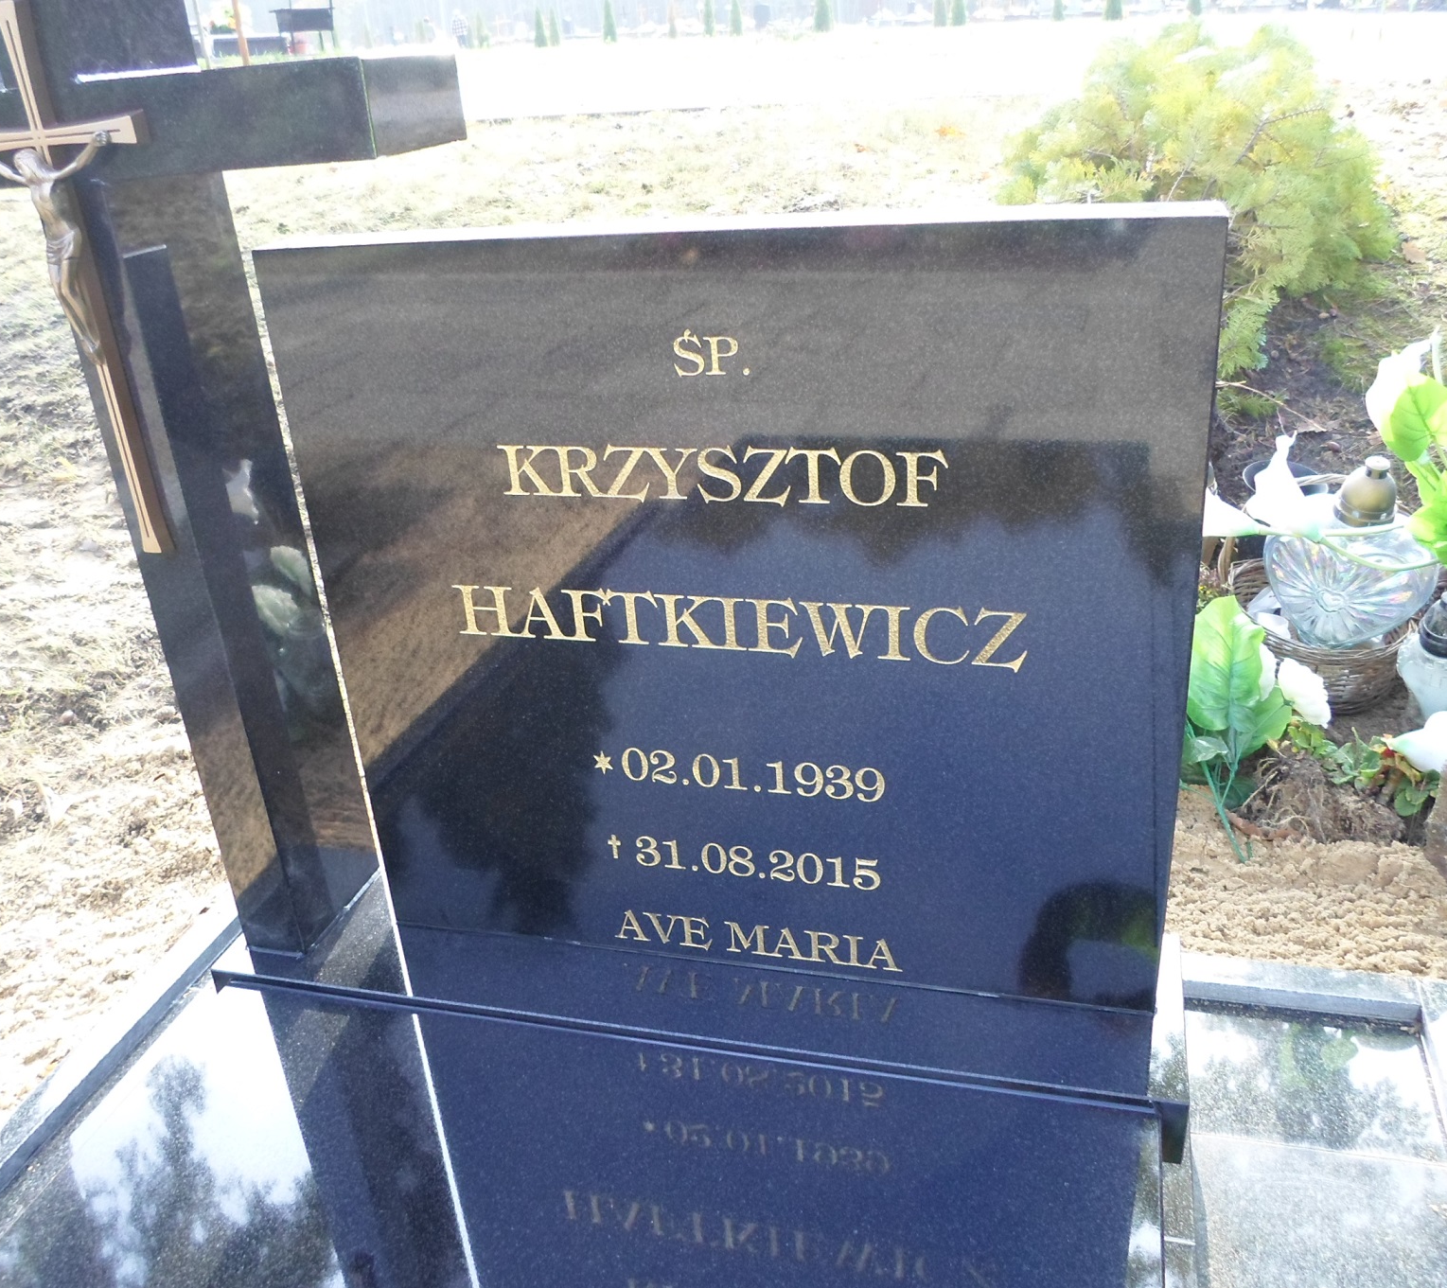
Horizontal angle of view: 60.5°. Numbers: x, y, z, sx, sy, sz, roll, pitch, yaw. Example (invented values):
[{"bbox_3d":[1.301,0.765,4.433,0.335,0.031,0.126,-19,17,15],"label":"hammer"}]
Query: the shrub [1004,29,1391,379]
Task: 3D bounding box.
[{"bbox_3d":[1.376,-1.315,3.704,1.080,0.930,1.000,3,29,15],"label":"shrub"}]

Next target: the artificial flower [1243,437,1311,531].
[{"bbox_3d":[0.717,-0.205,1.600,0.085,0.120,0.085,3,29,15],"label":"artificial flower"}]

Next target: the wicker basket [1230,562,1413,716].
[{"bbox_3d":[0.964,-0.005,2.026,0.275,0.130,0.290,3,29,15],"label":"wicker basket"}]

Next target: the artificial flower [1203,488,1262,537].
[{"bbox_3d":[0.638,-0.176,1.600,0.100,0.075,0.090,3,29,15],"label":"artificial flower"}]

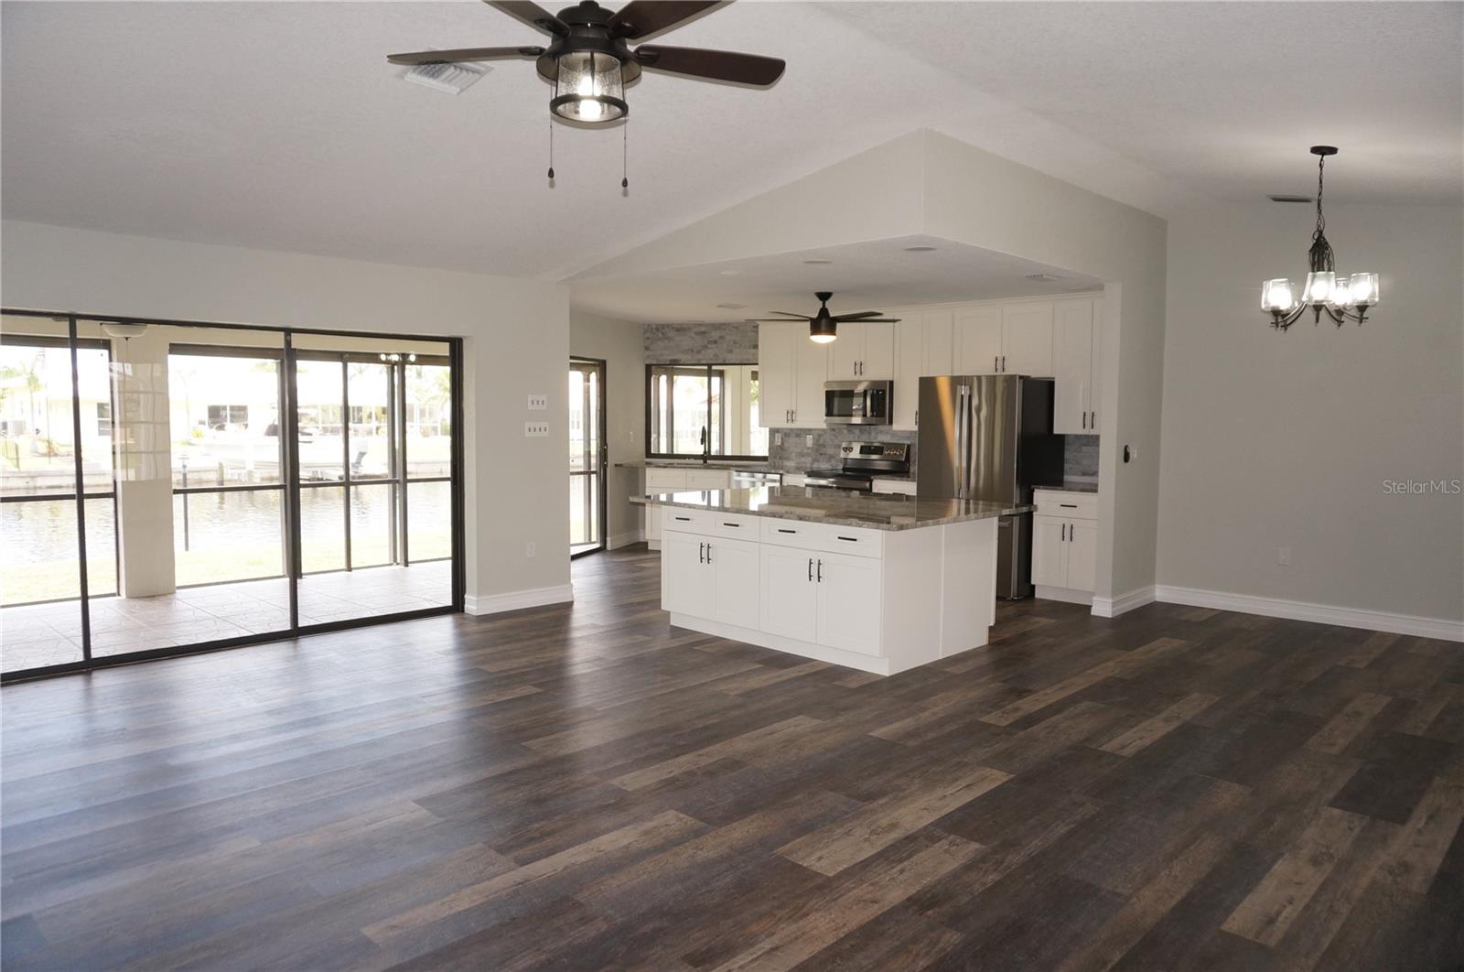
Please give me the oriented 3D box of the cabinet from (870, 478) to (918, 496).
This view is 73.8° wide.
[{"bbox_3d":[1.689,0.383,8.794,0.612,0.878,0.605,-4,6,-45],"label":"cabinet"}]

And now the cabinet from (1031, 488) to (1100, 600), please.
[{"bbox_3d":[2.820,0.464,7.748,0.612,0.875,0.605,-4,6,-45],"label":"cabinet"}]

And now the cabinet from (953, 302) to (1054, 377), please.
[{"bbox_3d":[2.390,-1.219,8.308,0.940,0.608,0.346,5,7,44],"label":"cabinet"}]

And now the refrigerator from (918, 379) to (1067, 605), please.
[{"bbox_3d":[2.171,-0.022,8.278,0.904,1.791,0.805,5,7,44],"label":"refrigerator"}]

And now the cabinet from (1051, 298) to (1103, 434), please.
[{"bbox_3d":[2.942,-0.946,7.792,0.600,1.065,0.346,5,7,44],"label":"cabinet"}]

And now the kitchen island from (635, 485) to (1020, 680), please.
[{"bbox_3d":[0.600,0.548,6.567,1.460,0.879,2.286,-4,6,-45],"label":"kitchen island"}]

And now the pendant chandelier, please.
[{"bbox_3d":[3.075,-1.280,5.083,0.615,0.945,0.615,3,5,31],"label":"pendant chandelier"}]

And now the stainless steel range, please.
[{"bbox_3d":[1.193,0.193,9.350,0.767,1.180,0.690,5,7,44],"label":"stainless steel range"}]

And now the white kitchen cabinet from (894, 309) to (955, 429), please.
[{"bbox_3d":[1.831,-1.038,8.872,0.625,1.065,0.346,5,7,44],"label":"white kitchen cabinet"}]

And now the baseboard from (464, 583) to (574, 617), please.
[{"bbox_3d":[-1.625,0.857,7.448,0.833,0.130,0.183,-4,6,-45],"label":"baseboard"}]

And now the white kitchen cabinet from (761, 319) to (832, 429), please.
[{"bbox_3d":[0.713,-1.130,9.860,0.329,1.078,0.900,-4,6,-45],"label":"white kitchen cabinet"}]

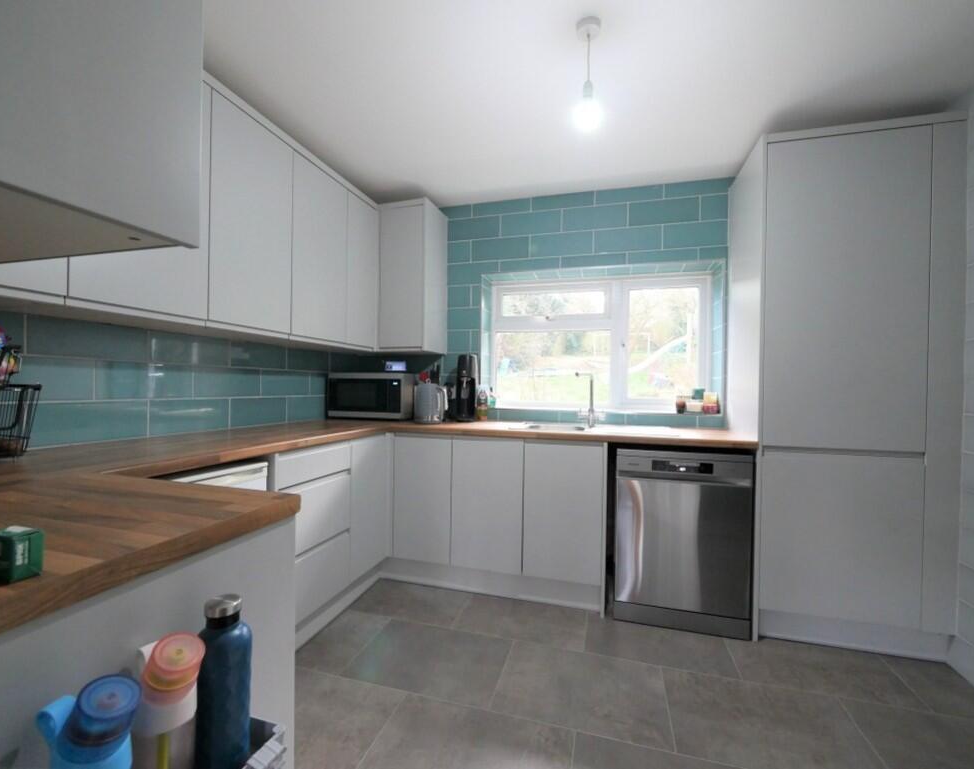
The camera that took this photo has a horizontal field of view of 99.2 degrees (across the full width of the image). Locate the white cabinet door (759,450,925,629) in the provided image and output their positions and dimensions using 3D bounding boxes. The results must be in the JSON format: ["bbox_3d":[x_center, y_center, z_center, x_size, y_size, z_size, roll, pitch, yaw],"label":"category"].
[{"bbox_3d":[1.539,0.663,1.819,0.597,0.720,0.020,1,0,15],"label":"white cabinet door"}]

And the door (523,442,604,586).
[{"bbox_3d":[0.389,0.661,2.137,0.398,0.697,0.020,1,1,15],"label":"door"}]

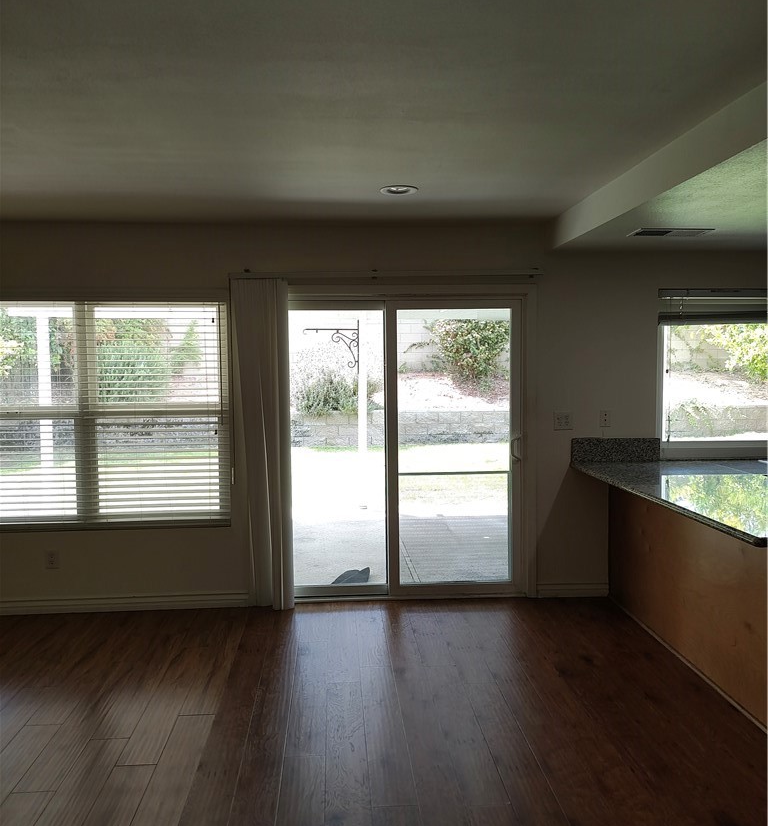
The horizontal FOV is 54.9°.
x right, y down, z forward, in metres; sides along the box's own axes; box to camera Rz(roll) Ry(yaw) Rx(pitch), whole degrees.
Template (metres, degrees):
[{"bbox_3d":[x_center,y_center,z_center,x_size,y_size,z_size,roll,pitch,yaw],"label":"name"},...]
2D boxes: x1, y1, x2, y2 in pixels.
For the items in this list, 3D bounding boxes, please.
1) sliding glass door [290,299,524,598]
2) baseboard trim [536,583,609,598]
[{"bbox_3d":[0.061,0.248,4.880,1.752,1.976,0.100,-1,4,-4],"label":"sliding glass door"},{"bbox_3d":[1.268,1.192,4.974,0.486,0.096,0.016,-1,4,-4],"label":"baseboard trim"}]

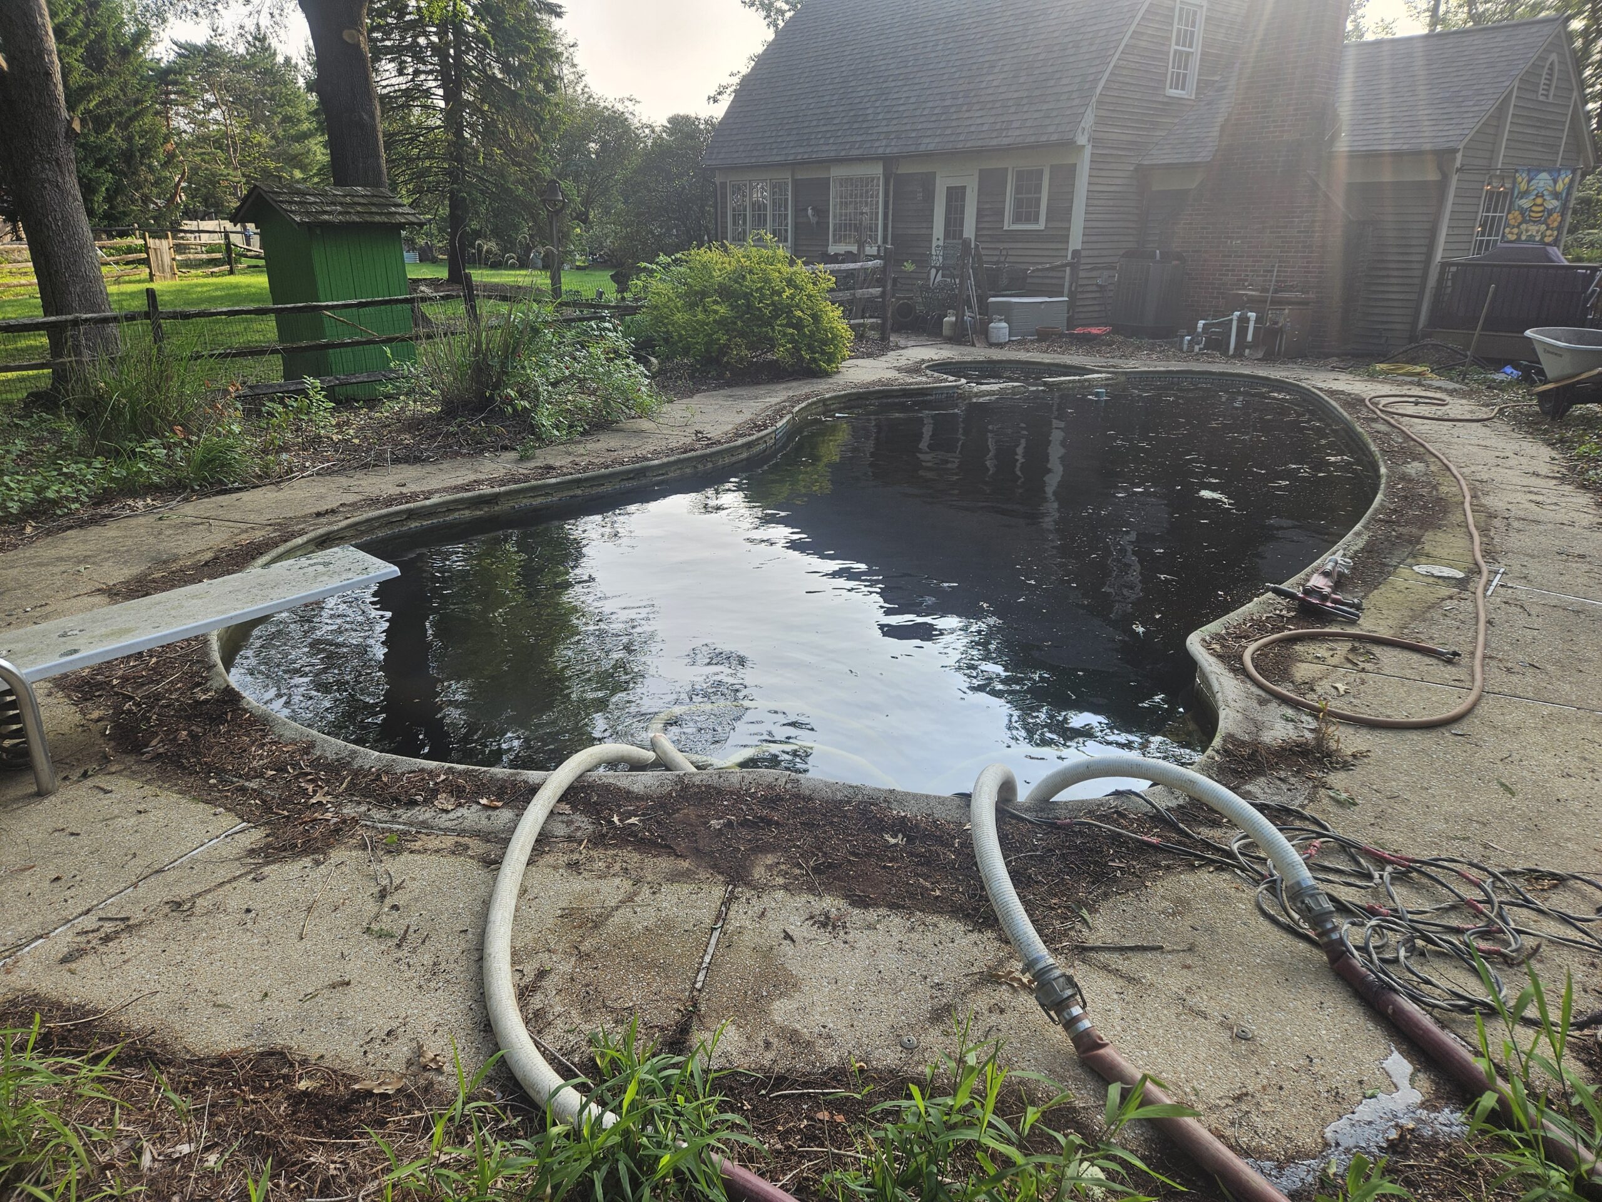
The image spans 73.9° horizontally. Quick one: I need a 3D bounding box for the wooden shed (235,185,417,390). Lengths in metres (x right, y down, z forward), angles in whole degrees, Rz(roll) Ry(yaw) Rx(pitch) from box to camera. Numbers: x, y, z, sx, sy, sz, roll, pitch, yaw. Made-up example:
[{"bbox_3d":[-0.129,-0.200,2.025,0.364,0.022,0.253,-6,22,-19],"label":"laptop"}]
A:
[{"bbox_3d":[-5.096,-3.417,11.766,1.423,2.214,1.450,15,24,36],"label":"wooden shed"}]

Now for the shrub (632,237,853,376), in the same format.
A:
[{"bbox_3d":[-0.774,-3.858,13.832,2.800,1.580,2.400,-1,19,-3],"label":"shrub"}]

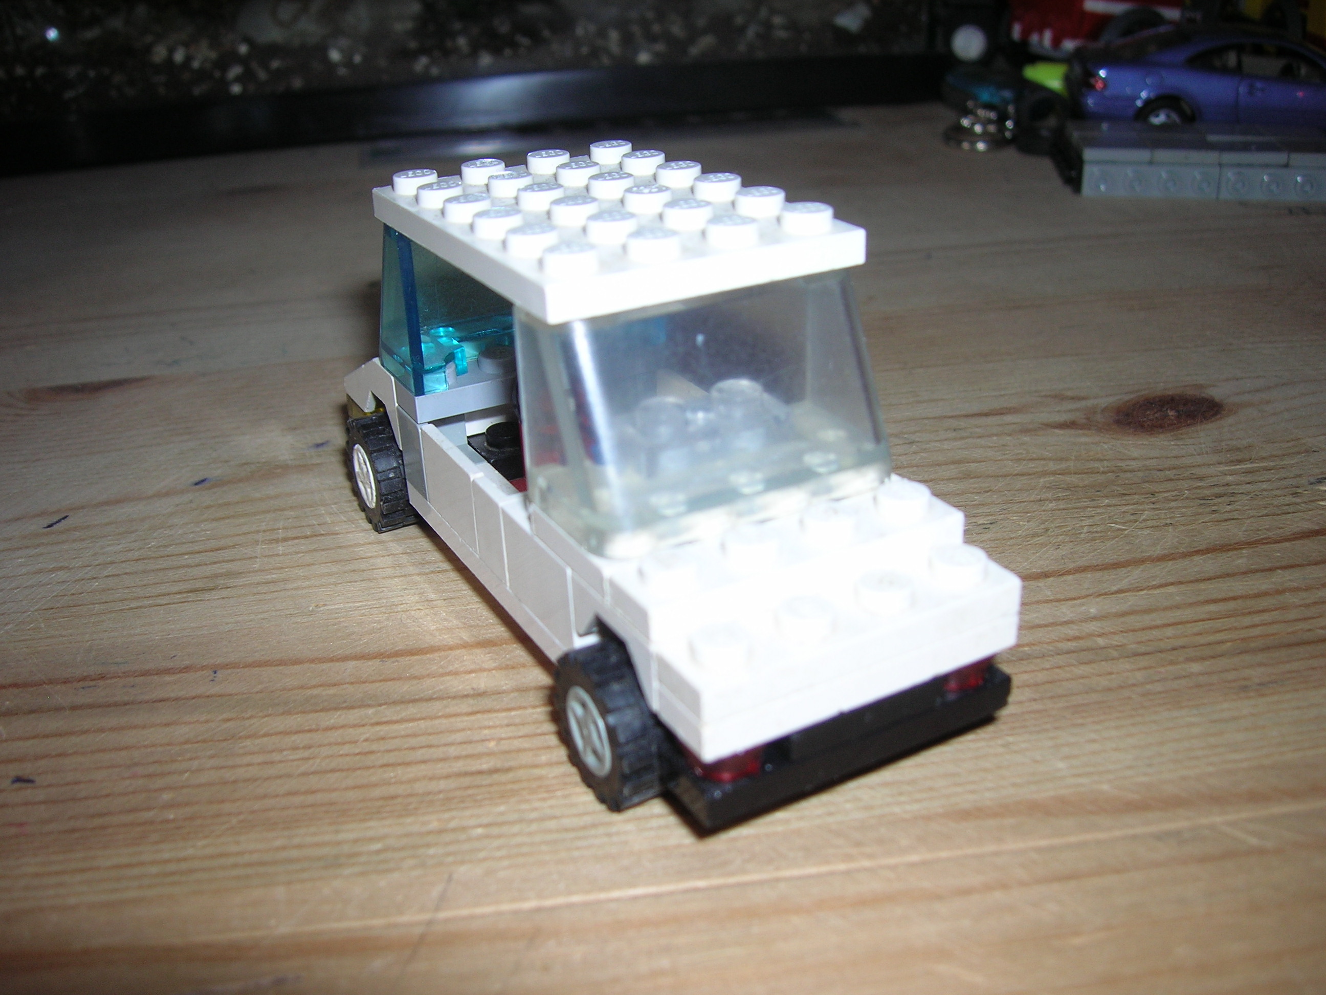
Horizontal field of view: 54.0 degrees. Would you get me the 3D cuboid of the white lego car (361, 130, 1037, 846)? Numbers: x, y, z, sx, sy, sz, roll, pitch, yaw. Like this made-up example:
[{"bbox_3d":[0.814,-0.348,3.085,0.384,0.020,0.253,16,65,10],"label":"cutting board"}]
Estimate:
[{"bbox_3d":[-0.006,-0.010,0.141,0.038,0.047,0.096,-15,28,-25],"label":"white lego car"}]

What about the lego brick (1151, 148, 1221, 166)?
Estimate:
[{"bbox_3d":[0.129,-0.086,0.323,0.016,0.003,0.012,3,26,11],"label":"lego brick"}]

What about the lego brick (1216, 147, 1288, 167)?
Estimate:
[{"bbox_3d":[0.144,-0.084,0.320,0.016,0.003,0.012,3,26,11],"label":"lego brick"}]

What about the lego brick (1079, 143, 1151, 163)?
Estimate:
[{"bbox_3d":[0.113,-0.087,0.326,0.016,0.003,0.012,3,26,11],"label":"lego brick"}]

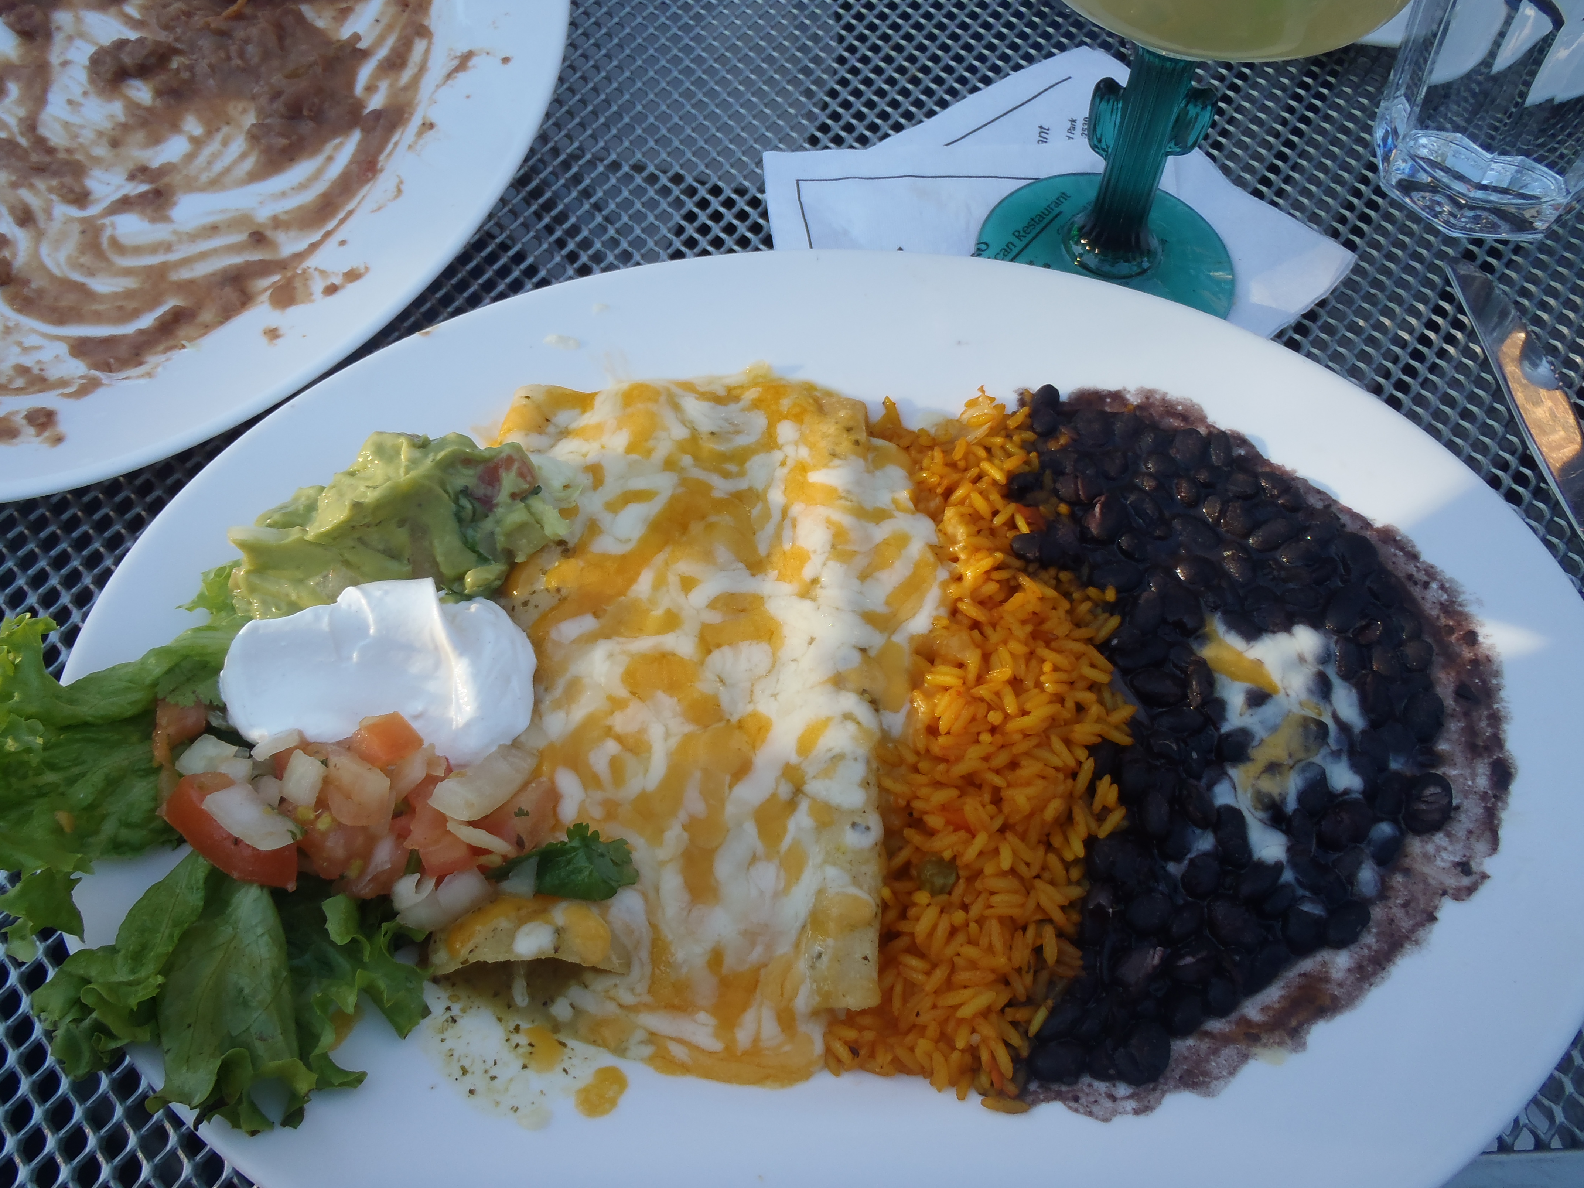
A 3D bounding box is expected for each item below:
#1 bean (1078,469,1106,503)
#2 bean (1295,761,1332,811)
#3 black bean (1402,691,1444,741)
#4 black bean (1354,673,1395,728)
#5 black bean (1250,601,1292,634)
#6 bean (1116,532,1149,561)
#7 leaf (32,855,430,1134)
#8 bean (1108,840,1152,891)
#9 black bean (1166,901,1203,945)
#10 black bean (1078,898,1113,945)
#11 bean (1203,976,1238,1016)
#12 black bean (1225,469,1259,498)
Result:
[{"bbox_3d":[0.077,-0.028,0.331,0.008,0.007,0.011,-6,60,-4],"label":"bean"},{"bbox_3d":[0.117,0.043,0.288,0.008,0.007,0.012,7,60,2],"label":"bean"},{"bbox_3d":[0.151,0.029,0.305,0.009,0.008,0.014,18,61,9],"label":"black bean"},{"bbox_3d":[0.138,0.025,0.304,0.009,0.008,0.014,6,60,2],"label":"black bean"},{"bbox_3d":[0.113,0.005,0.304,0.010,0.007,0.008,-3,60,-4],"label":"black bean"},{"bbox_3d":[0.085,-0.012,0.321,0.007,0.007,0.010,-34,66,-19],"label":"bean"},{"bbox_3d":[-0.113,0.077,0.254,0.079,0.031,0.057,1,60,-1],"label":"leaf"},{"bbox_3d":[0.074,0.059,0.281,0.010,0.008,0.012,-13,61,-9],"label":"bean"},{"bbox_3d":[0.085,0.071,0.276,0.007,0.007,0.011,39,67,19],"label":"black bean"},{"bbox_3d":[0.064,0.069,0.272,0.007,0.007,0.011,11,61,5],"label":"black bean"},{"bbox_3d":[0.089,0.084,0.266,0.007,0.007,0.009,1,60,0],"label":"bean"},{"bbox_3d":[0.117,-0.028,0.331,0.009,0.007,0.007,16,61,8],"label":"black bean"}]

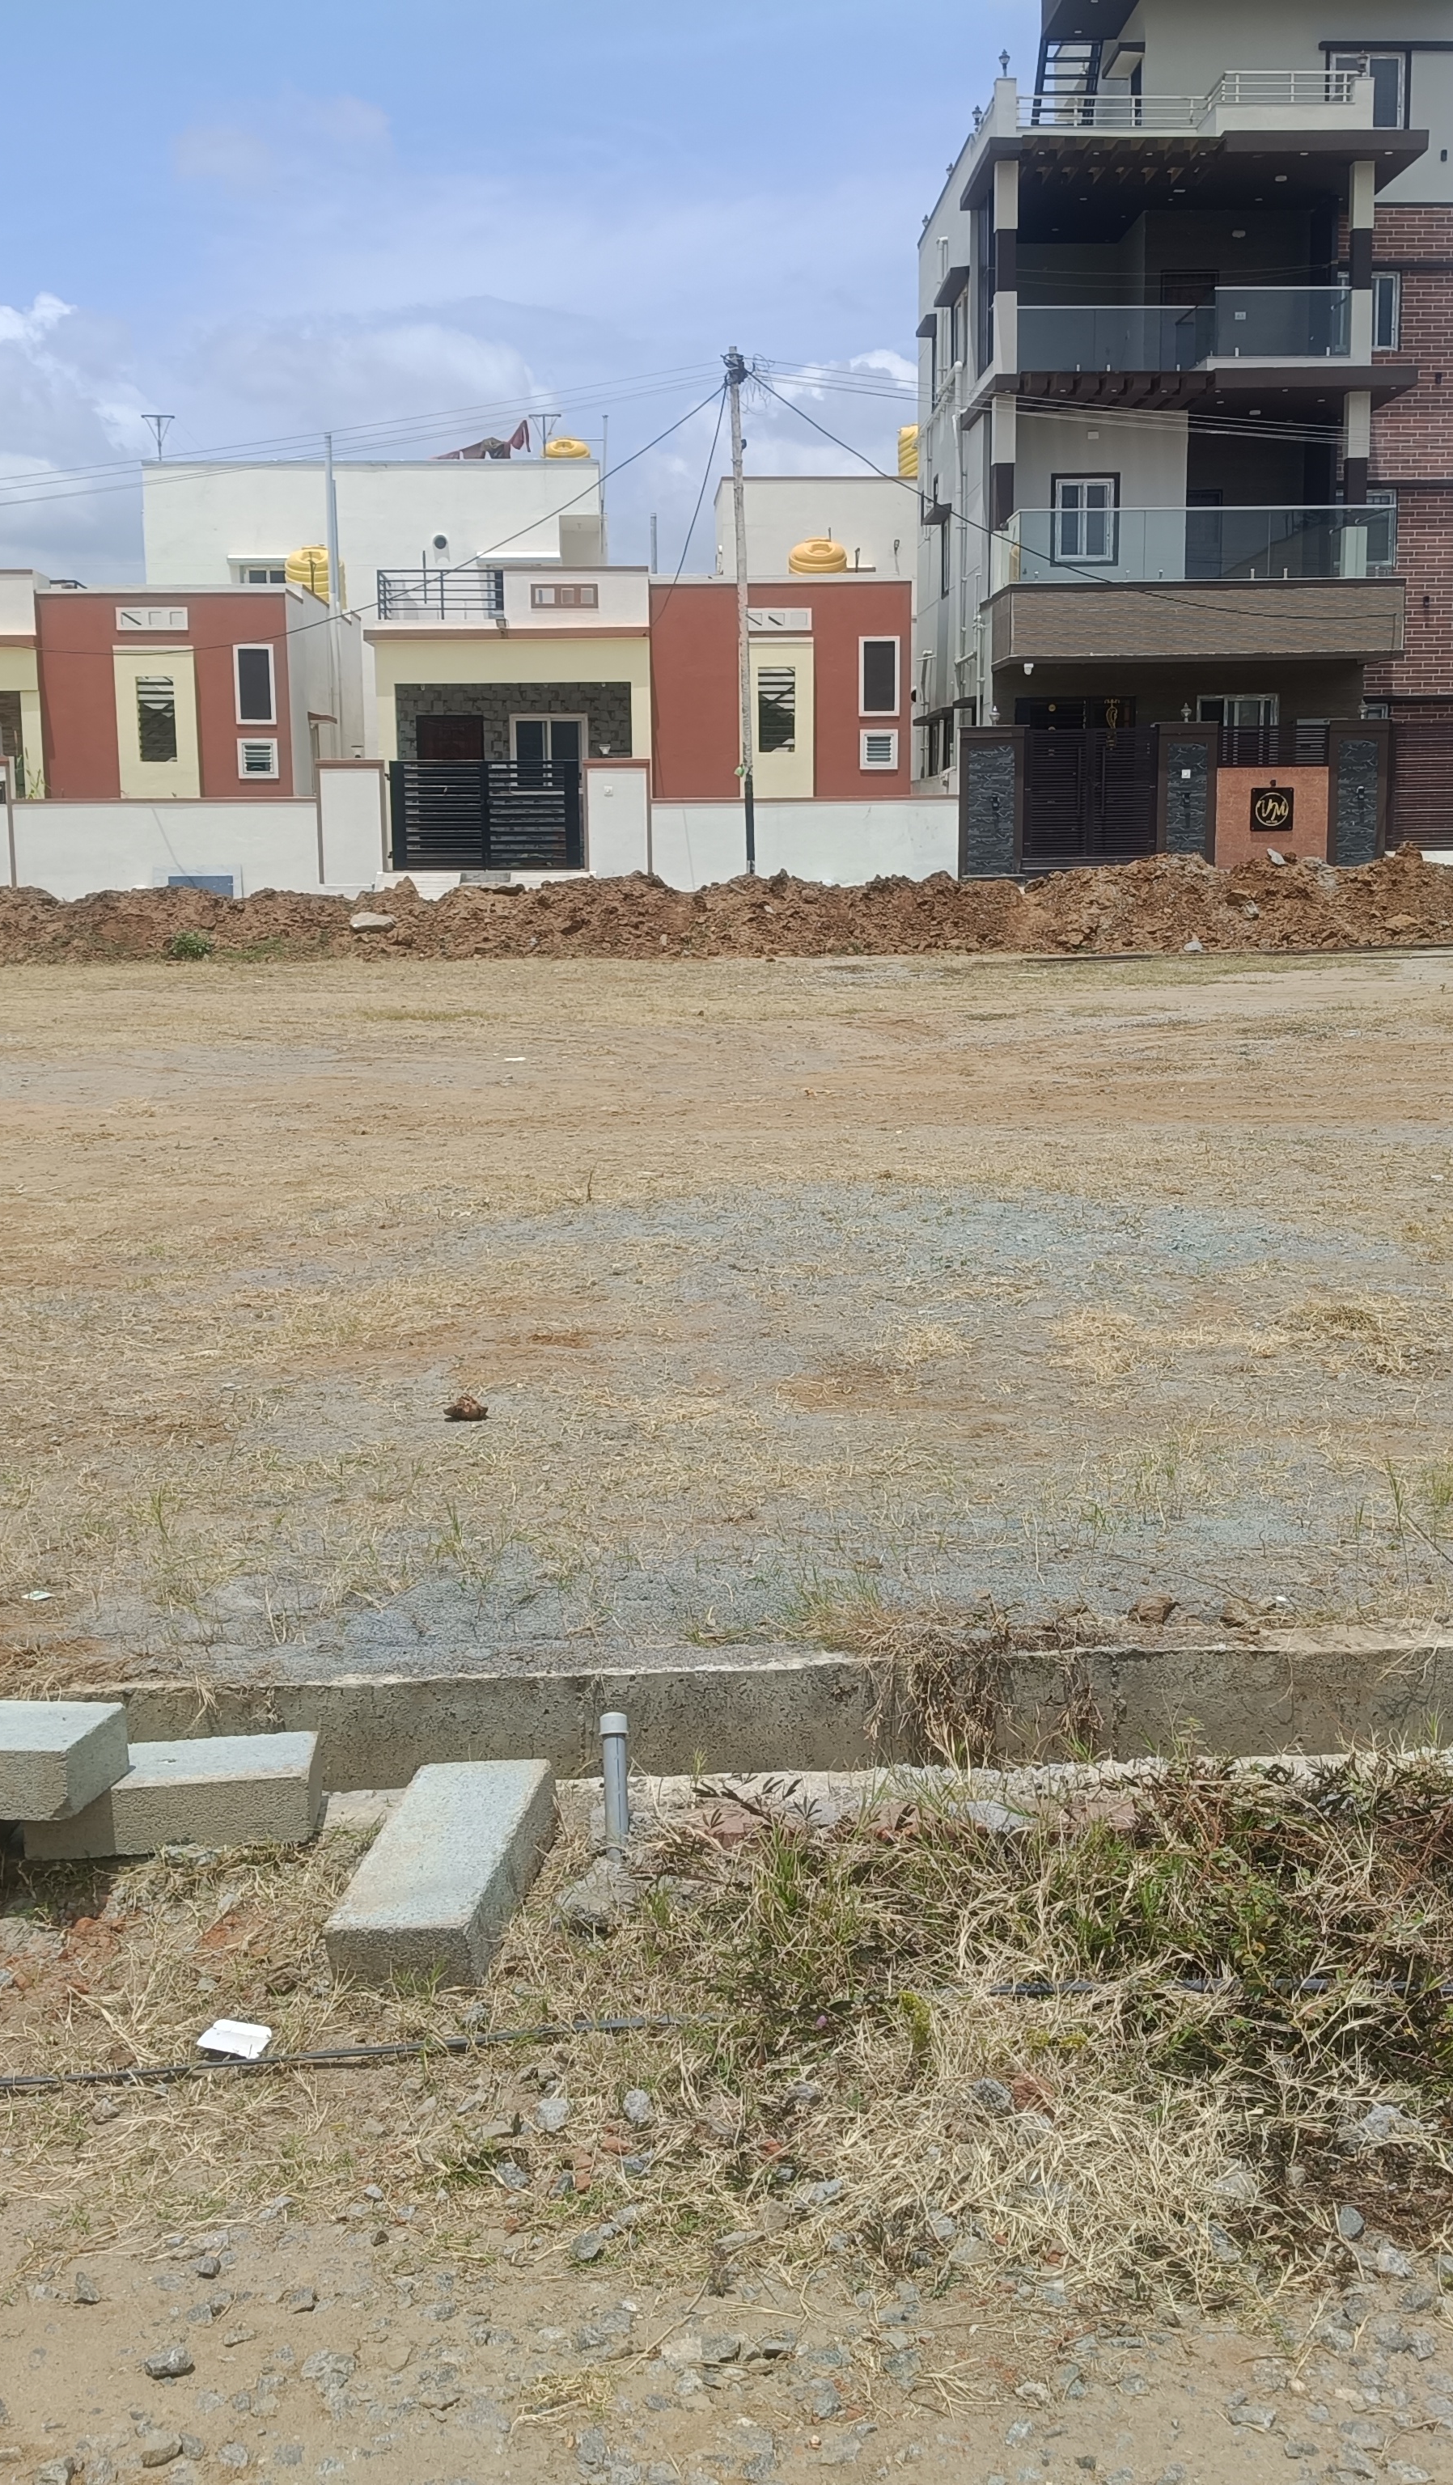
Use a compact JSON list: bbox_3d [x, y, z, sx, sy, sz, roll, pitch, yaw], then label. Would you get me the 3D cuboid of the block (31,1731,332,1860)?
[{"bbox_3d":[-0.812,0.819,3.681,0.409,0.098,0.201,-3,8,-4],"label":"block"}]

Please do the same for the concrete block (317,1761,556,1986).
[{"bbox_3d":[-0.390,0.884,3.502,0.201,0.098,0.408,-4,19,14],"label":"concrete block"}]

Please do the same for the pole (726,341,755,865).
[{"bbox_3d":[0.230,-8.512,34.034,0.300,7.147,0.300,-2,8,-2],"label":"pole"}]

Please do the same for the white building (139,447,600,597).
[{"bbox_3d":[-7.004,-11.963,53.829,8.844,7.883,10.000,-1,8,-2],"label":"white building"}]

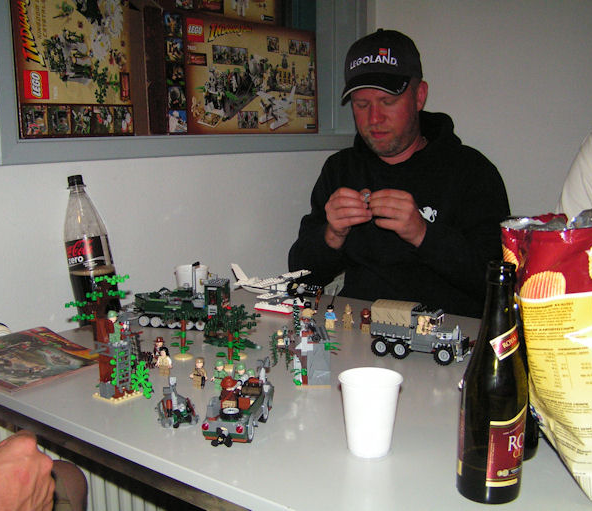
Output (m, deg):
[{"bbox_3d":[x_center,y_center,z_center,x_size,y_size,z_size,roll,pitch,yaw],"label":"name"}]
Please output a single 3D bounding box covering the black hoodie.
[{"bbox_3d":[0.232,-0.029,1.694,0.520,0.580,0.420,4,11,21],"label":"black hoodie"}]

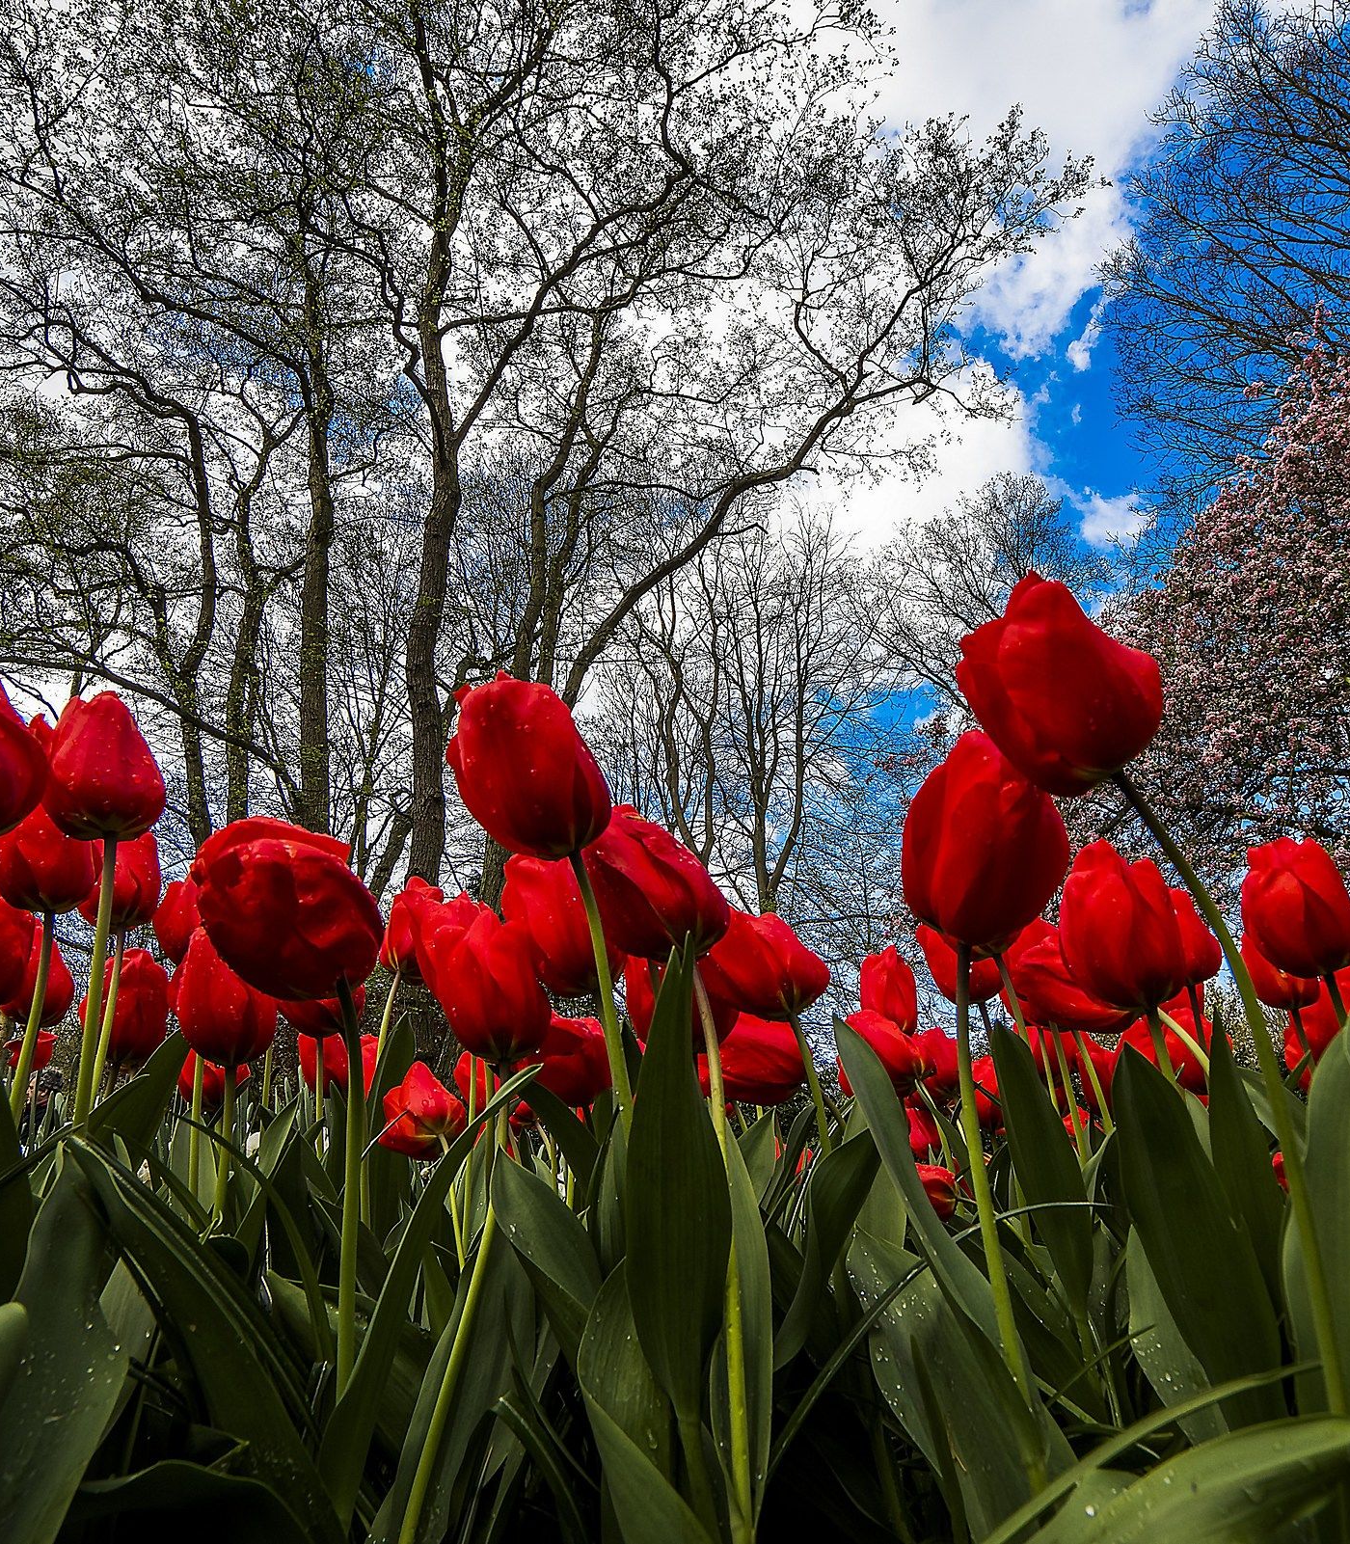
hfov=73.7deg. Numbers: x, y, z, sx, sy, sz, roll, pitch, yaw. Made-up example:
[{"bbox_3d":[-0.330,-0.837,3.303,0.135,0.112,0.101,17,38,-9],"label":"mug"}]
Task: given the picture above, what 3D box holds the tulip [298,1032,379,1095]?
[{"bbox_3d":[-0.289,0.246,0.776,0.064,0.068,0.064,-10,-17,0],"label":"tulip"}]

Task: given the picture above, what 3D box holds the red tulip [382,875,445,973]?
[{"bbox_3d":[-0.196,0.118,0.695,0.057,0.076,0.057,10,-22,0],"label":"red tulip"}]

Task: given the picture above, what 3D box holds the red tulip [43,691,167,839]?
[{"bbox_3d":[-0.290,-0.002,0.459,0.056,0.070,0.056,-5,-14,-32],"label":"red tulip"}]

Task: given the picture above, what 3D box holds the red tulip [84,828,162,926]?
[{"bbox_3d":[-0.411,0.075,0.669,0.054,0.080,0.054,-7,-16,0],"label":"red tulip"}]

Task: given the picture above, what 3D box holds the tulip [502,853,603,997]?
[{"bbox_3d":[-0.053,0.073,0.431,0.057,0.069,0.057,-13,-18,0],"label":"tulip"}]

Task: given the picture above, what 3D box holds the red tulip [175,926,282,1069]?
[{"bbox_3d":[-0.244,0.122,0.491,0.054,0.074,0.054,-14,-18,0],"label":"red tulip"}]

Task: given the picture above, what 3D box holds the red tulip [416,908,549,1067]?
[{"bbox_3d":[-0.090,0.100,0.429,0.060,0.072,0.060,-15,-16,0],"label":"red tulip"}]

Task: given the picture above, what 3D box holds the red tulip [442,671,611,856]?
[{"bbox_3d":[-0.052,-0.003,0.327,0.058,0.071,0.058,-18,-18,0],"label":"red tulip"}]

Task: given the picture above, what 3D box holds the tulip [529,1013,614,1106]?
[{"bbox_3d":[-0.082,0.216,0.680,0.065,0.067,0.065,-28,-15,0],"label":"tulip"}]

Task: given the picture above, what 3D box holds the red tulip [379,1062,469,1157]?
[{"bbox_3d":[-0.174,0.233,0.621,0.058,0.062,0.058,-28,-43,-23],"label":"red tulip"}]

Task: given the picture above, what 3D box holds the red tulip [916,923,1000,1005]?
[{"bbox_3d":[0.218,0.140,0.694,0.059,0.075,0.059,-14,-23,0],"label":"red tulip"}]

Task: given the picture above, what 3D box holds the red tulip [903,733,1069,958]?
[{"bbox_3d":[0.107,0.024,0.312,0.056,0.078,0.056,3,-18,0],"label":"red tulip"}]

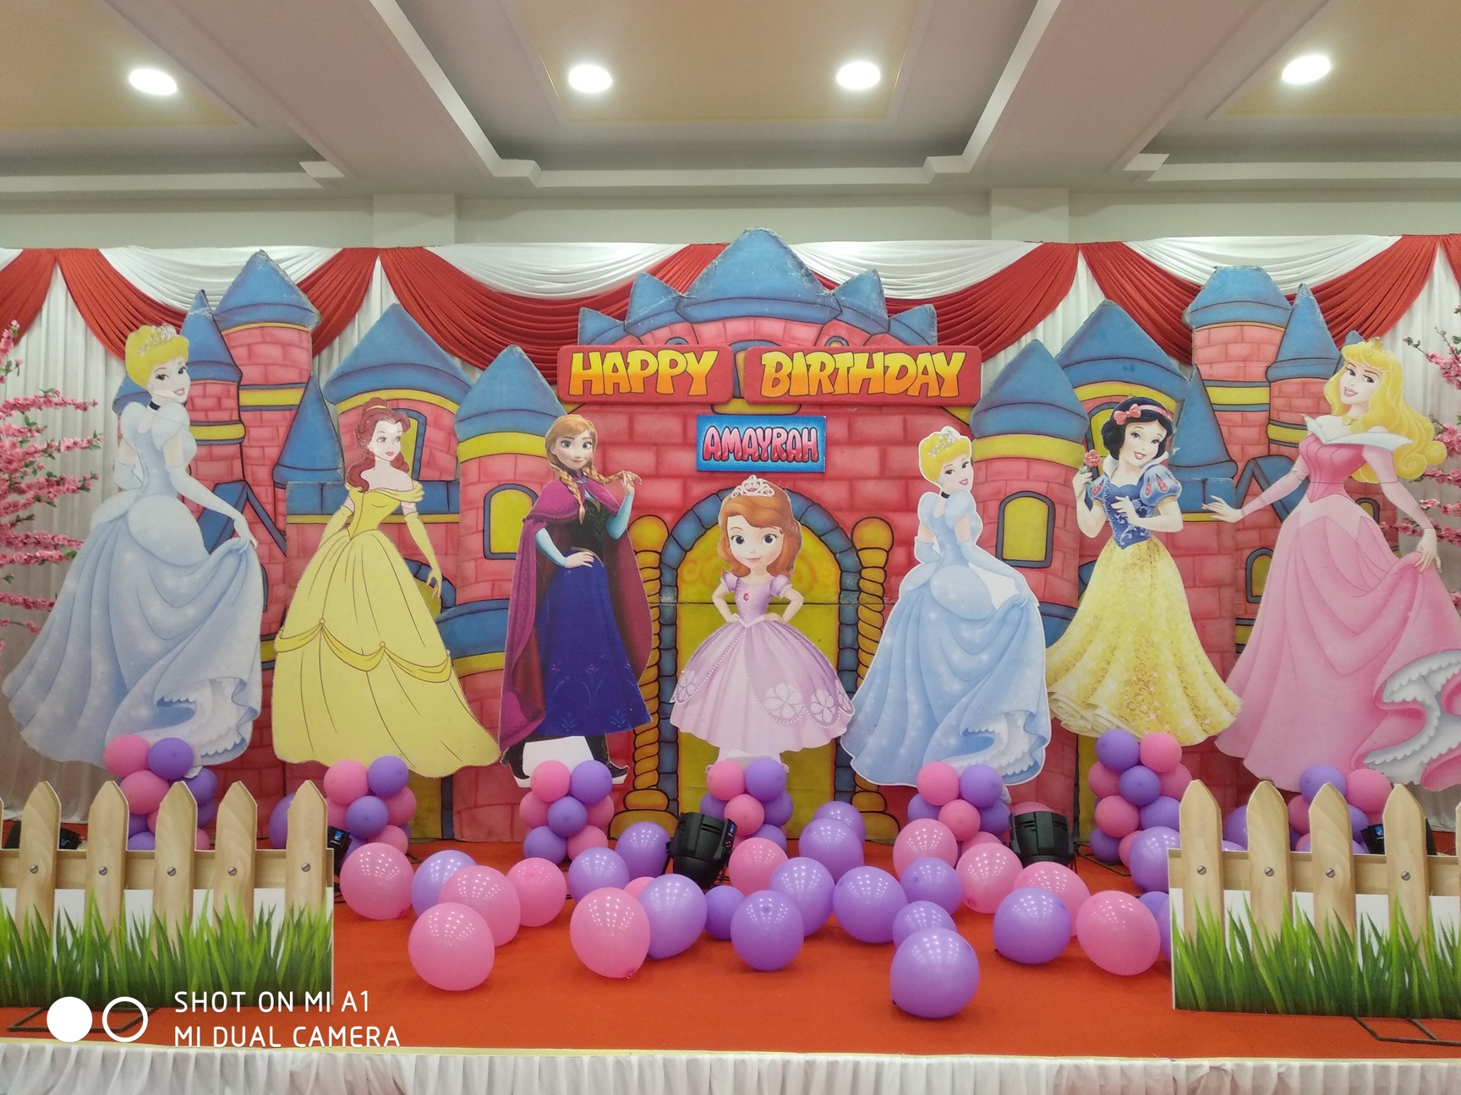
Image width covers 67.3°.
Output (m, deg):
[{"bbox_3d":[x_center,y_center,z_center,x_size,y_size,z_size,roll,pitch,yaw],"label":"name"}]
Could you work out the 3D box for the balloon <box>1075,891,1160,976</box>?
[{"bbox_3d":[1.102,1.099,3.122,0.237,0.237,0.242,0,-1,2],"label":"balloon"}]

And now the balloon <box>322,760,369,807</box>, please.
[{"bbox_3d":[-1.547,0.952,4.420,0.186,0.186,0.186,0,0,2],"label":"balloon"}]

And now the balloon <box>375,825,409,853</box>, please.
[{"bbox_3d":[-1.370,1.194,4.390,0.172,0.172,0.172,0,0,2],"label":"balloon"}]

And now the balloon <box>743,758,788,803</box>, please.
[{"bbox_3d":[0.141,0.929,4.370,0.167,0.172,0.167,0,0,0],"label":"balloon"}]

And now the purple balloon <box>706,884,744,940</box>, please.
[{"bbox_3d":[0.002,1.117,3.351,0.160,0.169,0.170,0,0,0],"label":"purple balloon"}]

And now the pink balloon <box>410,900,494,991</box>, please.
[{"bbox_3d":[-0.775,1.111,3.055,0.240,0.246,0.250,0,-1,0],"label":"pink balloon"}]

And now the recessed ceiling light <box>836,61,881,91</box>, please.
[{"bbox_3d":[0.492,-1.816,4.227,0.168,0.035,0.168,0,0,0],"label":"recessed ceiling light"}]

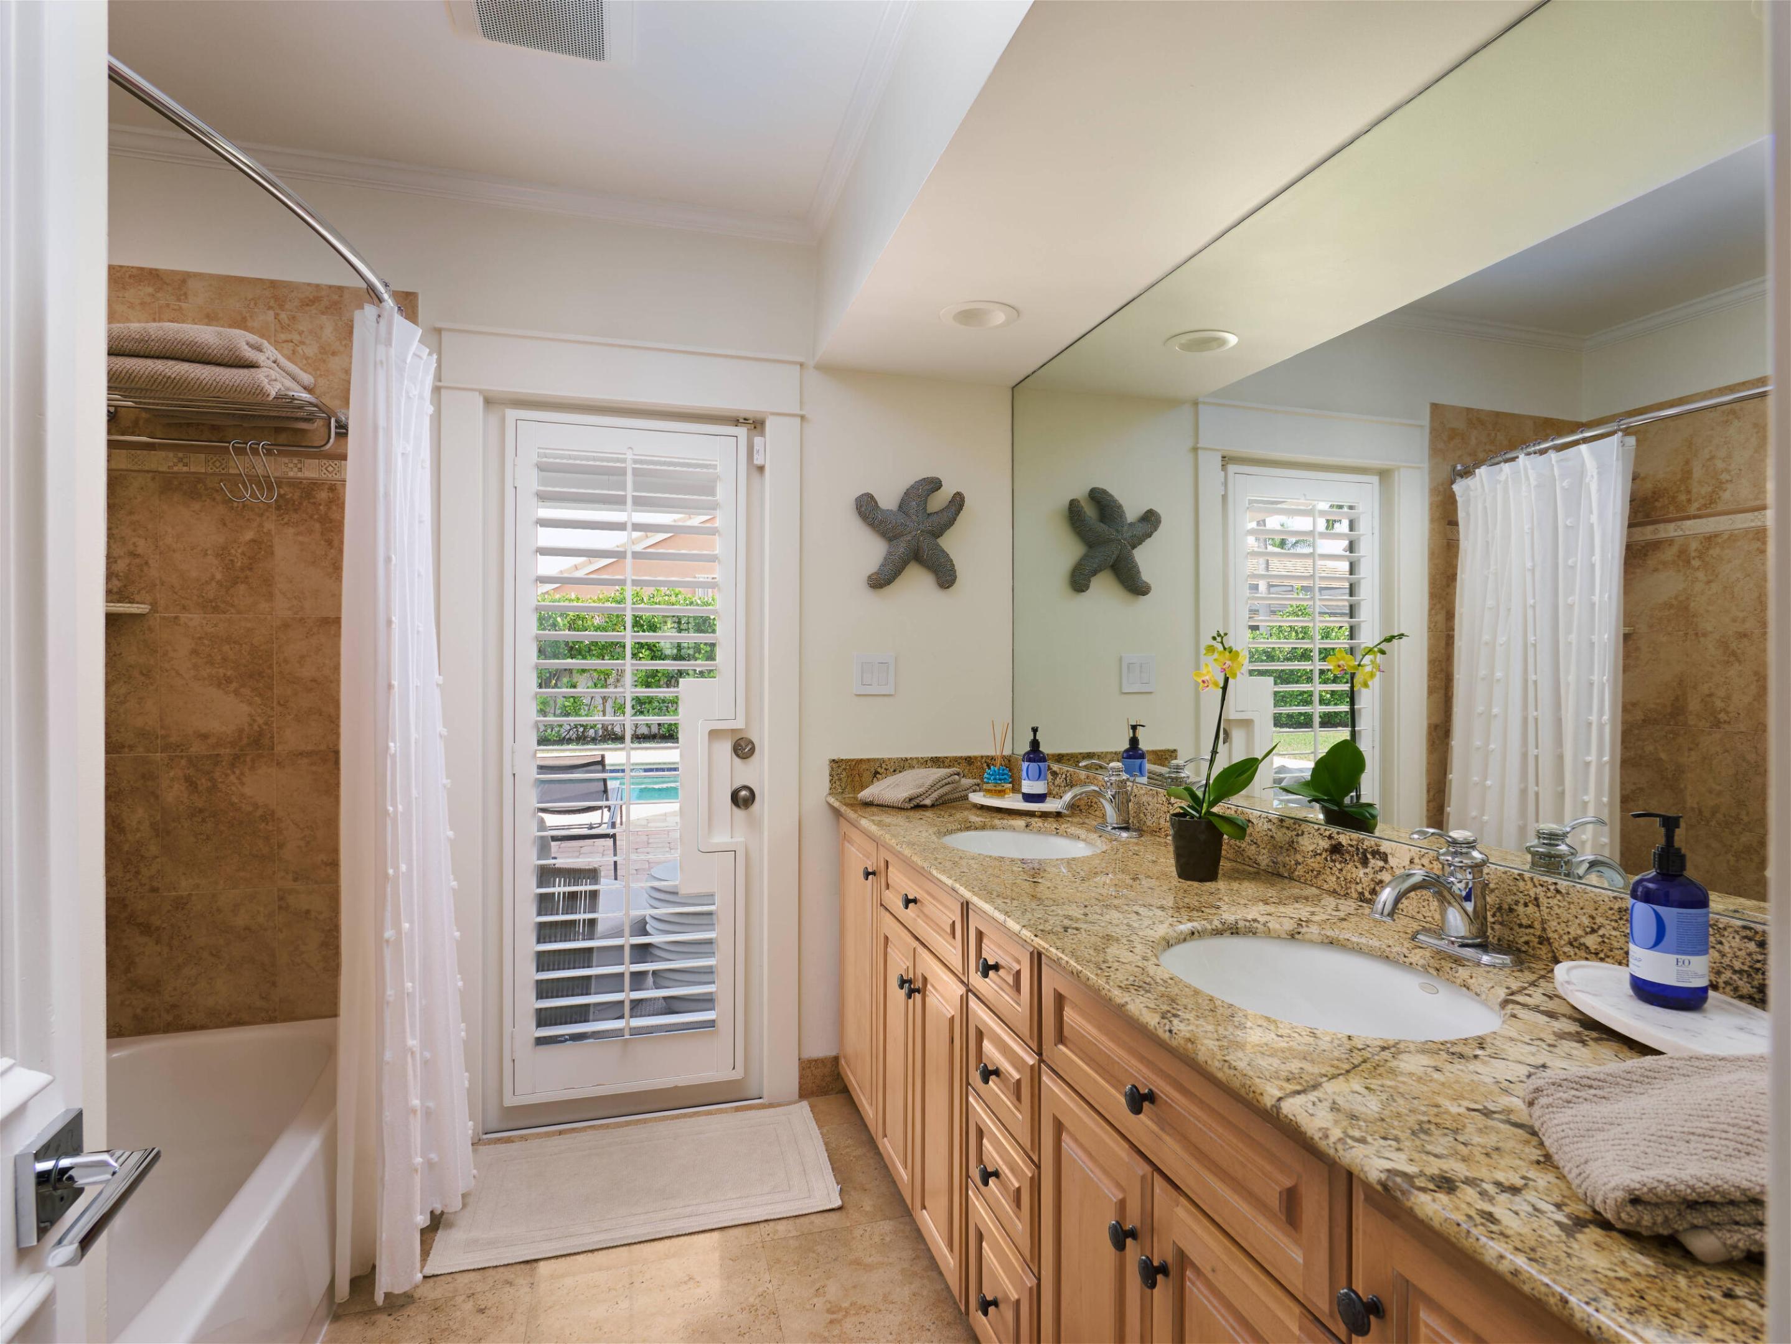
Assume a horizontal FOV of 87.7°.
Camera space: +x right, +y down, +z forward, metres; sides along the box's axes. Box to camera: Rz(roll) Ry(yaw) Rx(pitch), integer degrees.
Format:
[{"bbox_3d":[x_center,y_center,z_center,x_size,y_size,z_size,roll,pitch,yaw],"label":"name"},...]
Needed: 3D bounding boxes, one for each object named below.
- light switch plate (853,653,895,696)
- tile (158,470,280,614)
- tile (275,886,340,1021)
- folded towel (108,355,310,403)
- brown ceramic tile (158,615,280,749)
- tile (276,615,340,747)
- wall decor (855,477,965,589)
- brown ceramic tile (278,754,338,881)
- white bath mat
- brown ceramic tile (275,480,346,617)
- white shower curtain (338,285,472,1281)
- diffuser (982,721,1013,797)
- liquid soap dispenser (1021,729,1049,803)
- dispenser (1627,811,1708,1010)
[{"bbox_3d":[-0.060,0.009,2.781,0.124,0.121,0.009,0,0,-16],"label":"light switch plate"},{"bbox_3d":[-1.677,-0.313,2.304,0.252,0.348,0.011,0,0,-16],"label":"tile"},{"bbox_3d":[-1.439,0.717,2.380,0.250,0.342,0.011,0,0,-16],"label":"tile"},{"bbox_3d":[-1.579,-0.653,2.142,0.370,0.085,0.240,0,0,-16],"label":"folded towel"},{"bbox_3d":[-1.644,0.031,2.266,0.242,0.333,0.010,0,0,-16],"label":"brown ceramic tile"},{"bbox_3d":[-1.438,0.032,2.376,0.250,0.341,0.011,0,0,-16],"label":"tile"},{"bbox_3d":[0.045,-0.400,2.706,0.331,0.311,0.050,0,0,-16],"label":"wall decor"},{"bbox_3d":[-1.408,0.366,2.333,0.242,0.333,0.010,0,0,-16],"label":"brown ceramic tile"},{"bbox_3d":[-0.603,1.216,2.262,0.868,0.012,0.530,0,0,-16],"label":"white bath mat"},{"bbox_3d":[-1.410,-0.304,2.330,0.242,0.333,0.010,0,0,-16],"label":"brown ceramic tile"},{"bbox_3d":[-1.049,0.231,2.023,0.240,1.860,0.660,0,0,-16],"label":"white shower curtain"},{"bbox_3d":[0.277,0.232,2.522,0.075,0.203,0.075,0,0,0],"label":"diffuser"},{"bbox_3d":[0.352,0.236,2.350,0.064,0.189,0.068,0,0,9],"label":"liquid soap dispenser"},{"bbox_3d":[0.791,0.240,0.953,0.070,0.189,0.064,0,0,-7],"label":"dispenser"}]

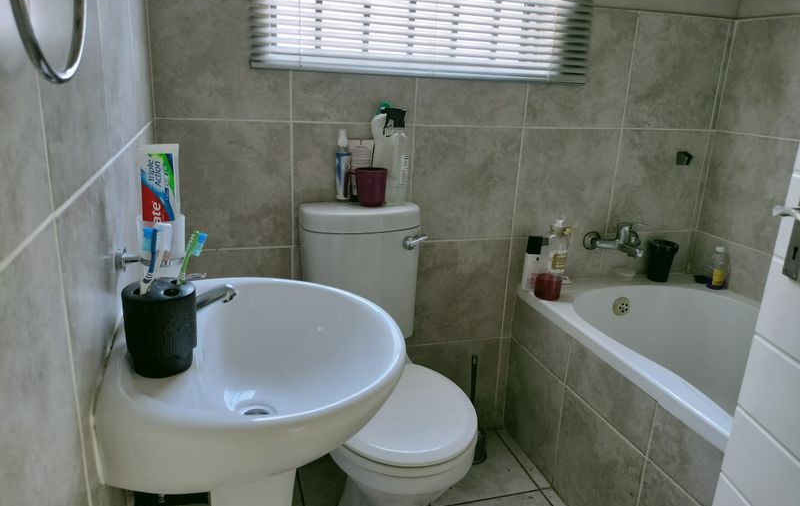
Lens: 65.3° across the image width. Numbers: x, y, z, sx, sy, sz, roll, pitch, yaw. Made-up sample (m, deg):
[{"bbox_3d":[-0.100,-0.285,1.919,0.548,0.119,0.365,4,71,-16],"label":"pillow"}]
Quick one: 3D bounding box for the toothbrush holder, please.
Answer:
[{"bbox_3d":[-0.321,0.100,0.841,0.086,0.105,0.084,-3,18,-18],"label":"toothbrush holder"}]

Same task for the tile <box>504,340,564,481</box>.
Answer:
[{"bbox_3d":[0.419,0.491,1.972,0.012,0.341,0.325,-3,17,-17],"label":"tile"}]

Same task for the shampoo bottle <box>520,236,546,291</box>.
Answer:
[{"bbox_3d":[0.431,0.033,1.982,0.062,0.171,0.036,-2,18,-15],"label":"shampoo bottle"}]

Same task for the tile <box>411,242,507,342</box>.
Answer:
[{"bbox_3d":[0.180,0.123,1.965,0.342,0.340,0.012,-3,17,-17],"label":"tile"}]

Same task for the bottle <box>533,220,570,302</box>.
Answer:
[{"bbox_3d":[0.482,0.011,1.947,0.082,0.238,0.072,3,17,-1],"label":"bottle"}]

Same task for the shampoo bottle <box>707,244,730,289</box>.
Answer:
[{"bbox_3d":[1.047,0.045,2.033,0.067,0.137,0.064,11,19,27],"label":"shampoo bottle"}]

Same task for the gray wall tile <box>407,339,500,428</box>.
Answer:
[{"bbox_3d":[0.163,0.457,2.078,0.344,0.339,0.010,-3,18,-18],"label":"gray wall tile"}]

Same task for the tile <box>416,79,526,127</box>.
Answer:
[{"bbox_3d":[0.207,-0.436,1.799,0.342,0.135,0.012,-3,17,-17],"label":"tile"}]

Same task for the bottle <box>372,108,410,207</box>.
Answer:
[{"bbox_3d":[-0.017,-0.265,1.702,0.085,0.256,0.066,-3,17,-17],"label":"bottle"}]

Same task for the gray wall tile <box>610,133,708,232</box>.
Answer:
[{"bbox_3d":[0.854,-0.234,2.072,0.342,0.340,0.012,-3,17,-17],"label":"gray wall tile"}]

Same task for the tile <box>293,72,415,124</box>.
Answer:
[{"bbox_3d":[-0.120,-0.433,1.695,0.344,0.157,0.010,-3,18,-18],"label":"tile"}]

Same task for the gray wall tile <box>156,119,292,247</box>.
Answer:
[{"bbox_3d":[-0.459,-0.176,1.663,0.334,0.344,0.010,-3,18,-18],"label":"gray wall tile"}]

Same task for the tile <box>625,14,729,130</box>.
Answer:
[{"bbox_3d":[0.880,-0.569,1.991,0.351,0.344,0.010,-3,18,-18],"label":"tile"}]

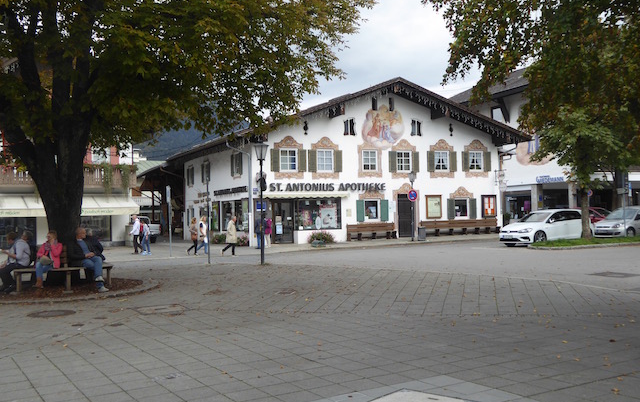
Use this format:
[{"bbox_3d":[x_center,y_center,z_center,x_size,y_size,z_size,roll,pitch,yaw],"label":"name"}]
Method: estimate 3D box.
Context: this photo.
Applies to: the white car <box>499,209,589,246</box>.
[{"bbox_3d":[9.350,1.080,27.500,4.260,1.460,1.800,-1,-1,-28],"label":"white car"}]

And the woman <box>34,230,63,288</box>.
[{"bbox_3d":[-6.024,1.310,14.850,0.520,1.300,0.700,-2,-1,19],"label":"woman"}]

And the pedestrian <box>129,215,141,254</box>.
[{"bbox_3d":[-8.199,1.494,29.500,0.620,1.720,0.520,-1,-1,-16],"label":"pedestrian"}]

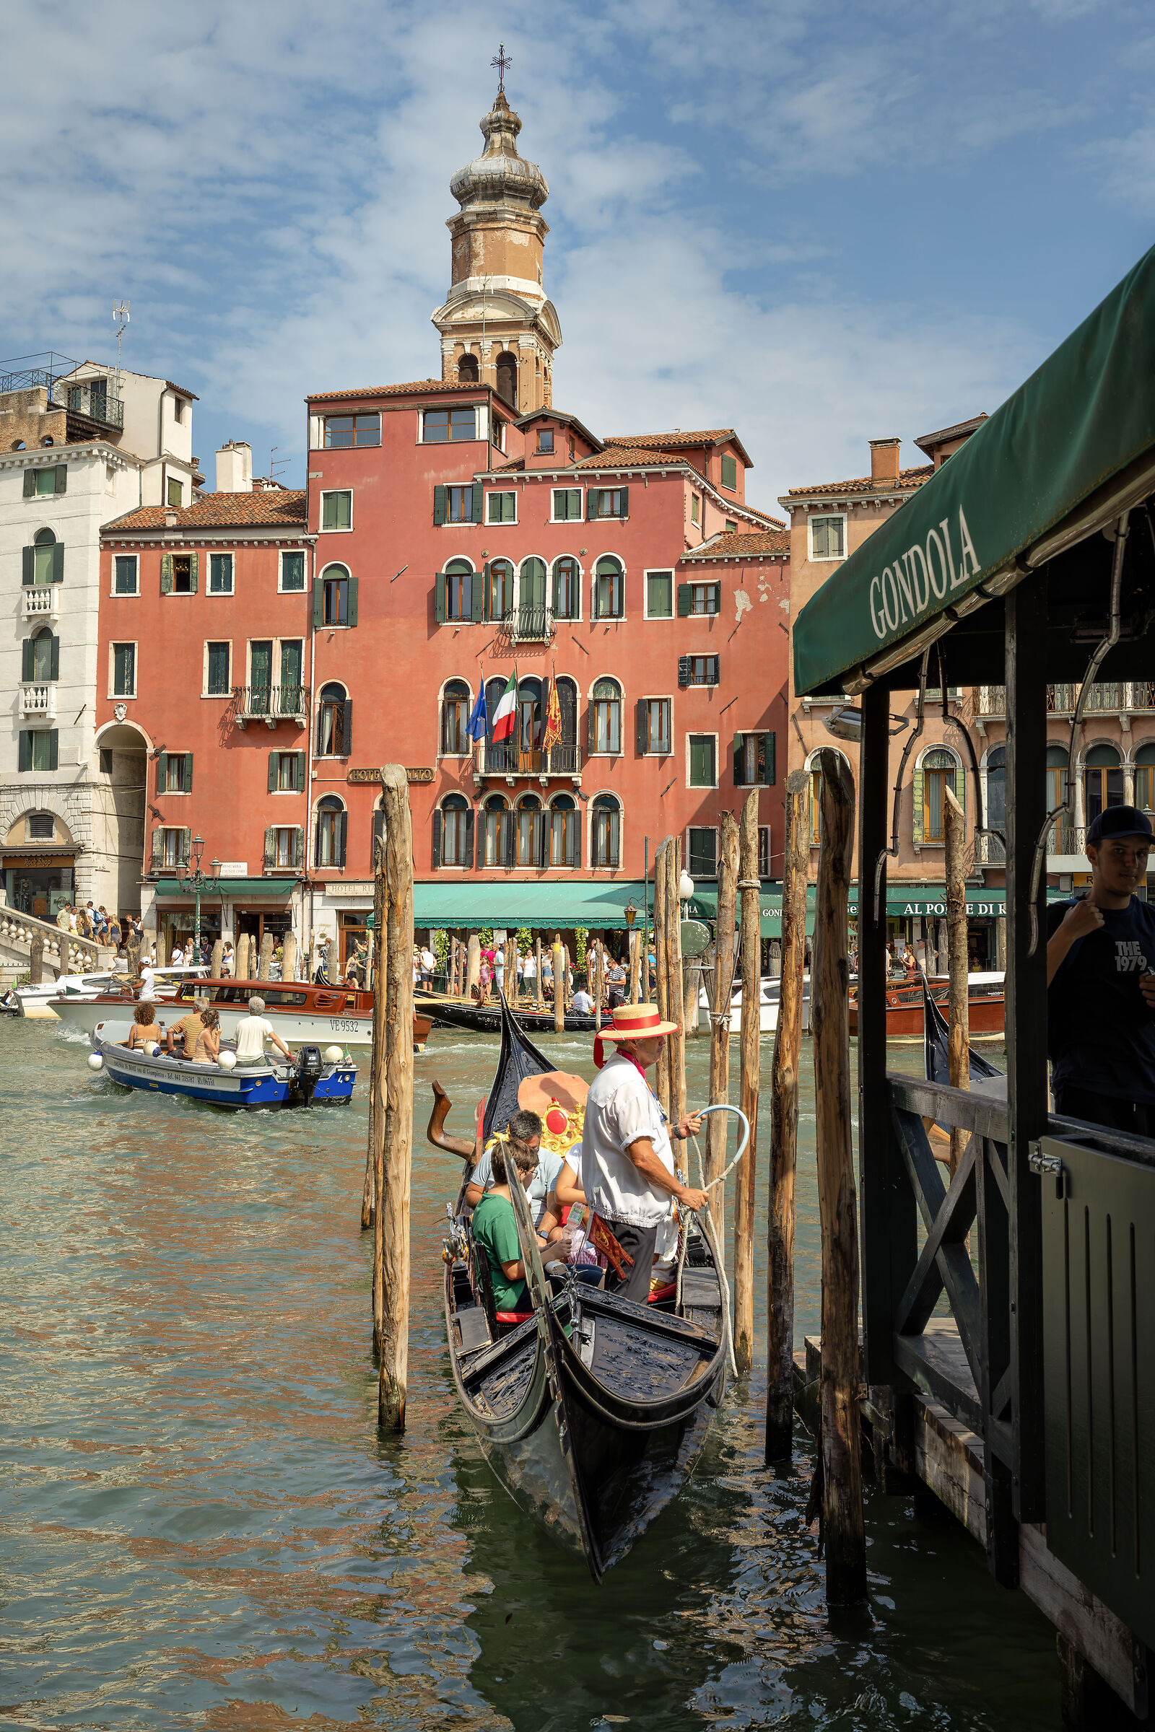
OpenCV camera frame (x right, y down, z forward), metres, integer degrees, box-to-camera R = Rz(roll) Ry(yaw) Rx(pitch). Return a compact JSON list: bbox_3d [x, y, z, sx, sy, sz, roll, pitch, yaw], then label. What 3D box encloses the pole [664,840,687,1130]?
[{"bbox_3d":[0.737,1.322,14.272,0.120,3.052,0.120,-1,-3,3],"label":"pole"}]

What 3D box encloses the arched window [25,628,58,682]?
[{"bbox_3d":[-19.731,-7.720,72.600,1.500,2.000,0.250,-1,-3,22],"label":"arched window"}]

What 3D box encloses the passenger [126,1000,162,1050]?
[{"bbox_3d":[-6.484,2.650,29.574,0.550,1.200,0.650,1,-3,-18],"label":"passenger"}]

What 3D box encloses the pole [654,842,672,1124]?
[{"bbox_3d":[0.626,1.348,14.371,0.100,3.007,0.100,0,-3,2],"label":"pole"}]

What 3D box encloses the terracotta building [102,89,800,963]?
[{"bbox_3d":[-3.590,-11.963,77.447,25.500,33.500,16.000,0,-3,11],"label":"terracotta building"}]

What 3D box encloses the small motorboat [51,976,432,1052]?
[{"bbox_3d":[-7.973,3.327,44.295,9.300,1.650,2.300,0,-3,18],"label":"small motorboat"}]

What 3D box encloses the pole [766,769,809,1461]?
[{"bbox_3d":[0.935,1.110,8.785,0.150,3.070,0.150,1,1,11],"label":"pole"}]

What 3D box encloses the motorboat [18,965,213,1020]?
[{"bbox_3d":[-13.756,4.026,61.565,7.000,1.700,2.200,1,-3,-22],"label":"motorboat"}]

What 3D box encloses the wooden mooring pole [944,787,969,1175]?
[{"bbox_3d":[2.217,1.138,11.480,0.125,3.191,0.125,-2,-3,11],"label":"wooden mooring pole"}]

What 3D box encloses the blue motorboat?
[{"bbox_3d":[-5.758,3.013,30.594,1.850,1.050,6.000,2,-3,-36],"label":"blue motorboat"}]

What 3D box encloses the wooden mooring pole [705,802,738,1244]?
[{"bbox_3d":[0.864,1.208,11.867,0.125,3.068,0.125,2,-2,4],"label":"wooden mooring pole"}]

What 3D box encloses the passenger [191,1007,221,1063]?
[{"bbox_3d":[-5.474,2.687,29.304,0.600,1.150,0.450,2,-3,-37],"label":"passenger"}]

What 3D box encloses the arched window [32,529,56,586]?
[{"bbox_3d":[-17.982,-10.401,66.500,0.980,1.950,0.250,-1,-3,21],"label":"arched window"}]

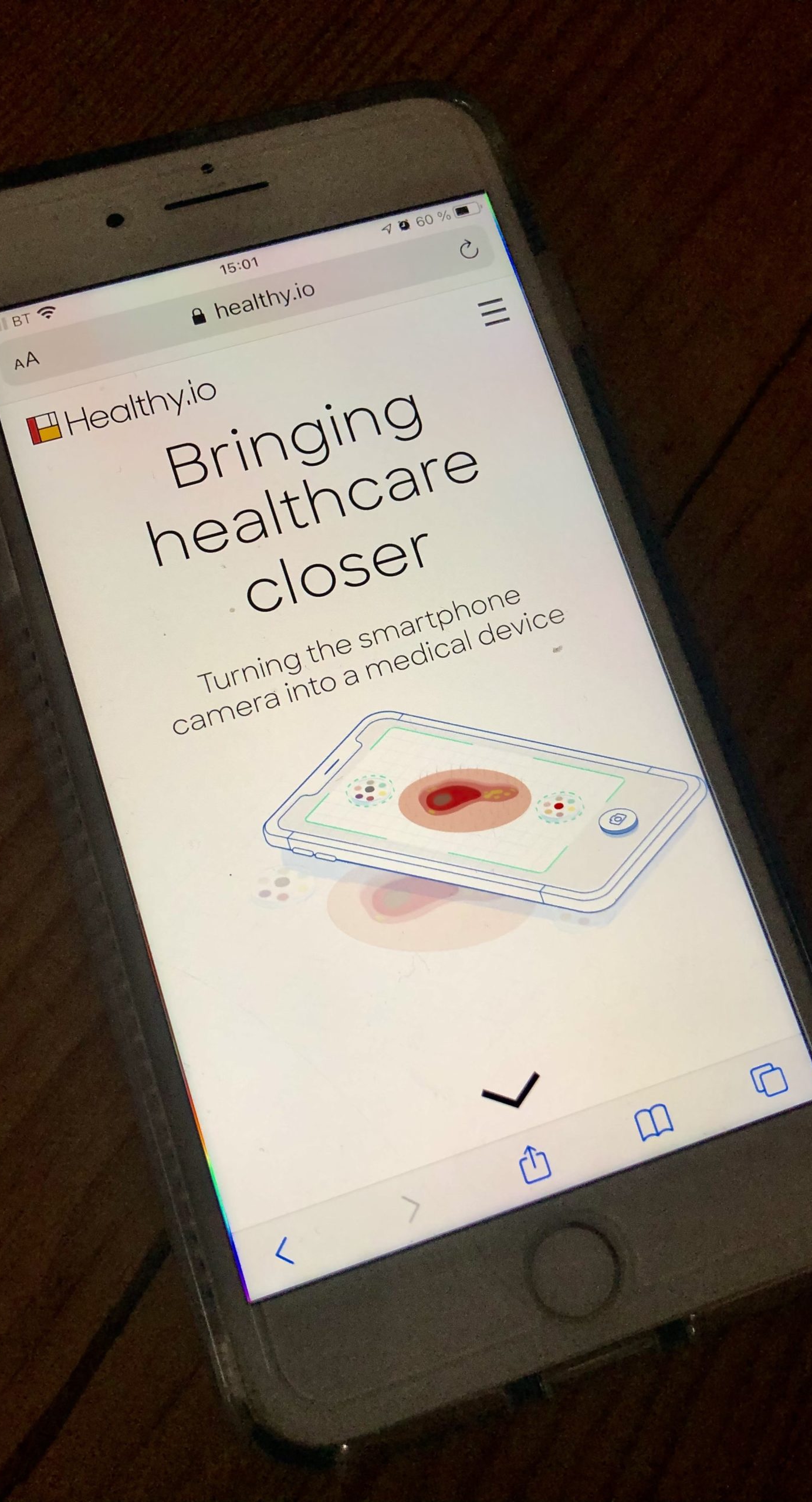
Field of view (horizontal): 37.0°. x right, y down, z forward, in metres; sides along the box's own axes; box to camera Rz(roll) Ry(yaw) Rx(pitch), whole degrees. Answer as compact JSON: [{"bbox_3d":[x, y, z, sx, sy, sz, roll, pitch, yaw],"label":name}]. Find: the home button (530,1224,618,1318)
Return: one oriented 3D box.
[{"bbox_3d":[0.018,0.057,0.134,0.010,0.001,0.010,1,78,-4],"label":"home button"}]

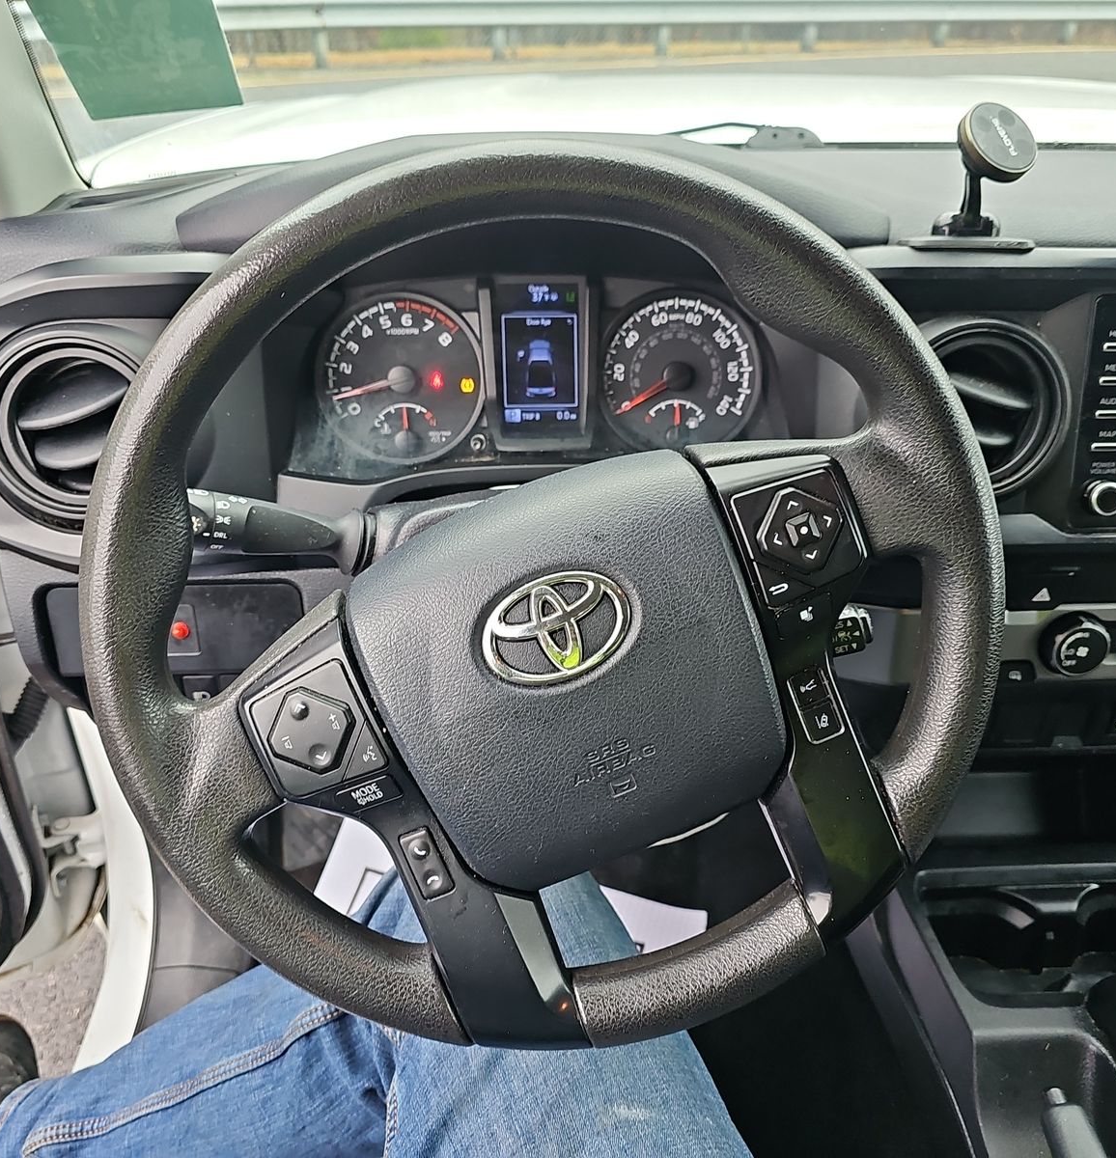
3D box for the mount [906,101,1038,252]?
[{"bbox_3d":[0.225,-0.217,0.556,0.068,0.072,0.052,-7,32,-13],"label":"mount"}]

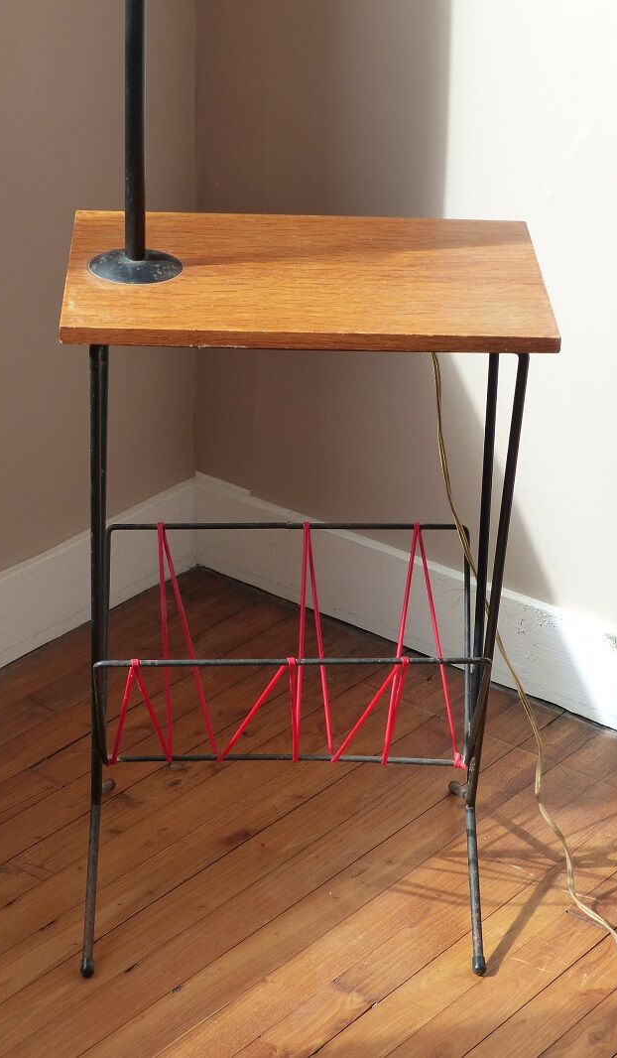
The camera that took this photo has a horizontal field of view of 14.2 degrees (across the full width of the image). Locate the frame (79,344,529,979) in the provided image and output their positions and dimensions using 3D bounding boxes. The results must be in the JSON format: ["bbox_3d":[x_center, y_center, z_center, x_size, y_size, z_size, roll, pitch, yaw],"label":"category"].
[{"bbox_3d":[-0.018,0.073,2.550,0.415,0.697,0.353,1,28,-2],"label":"frame"}]

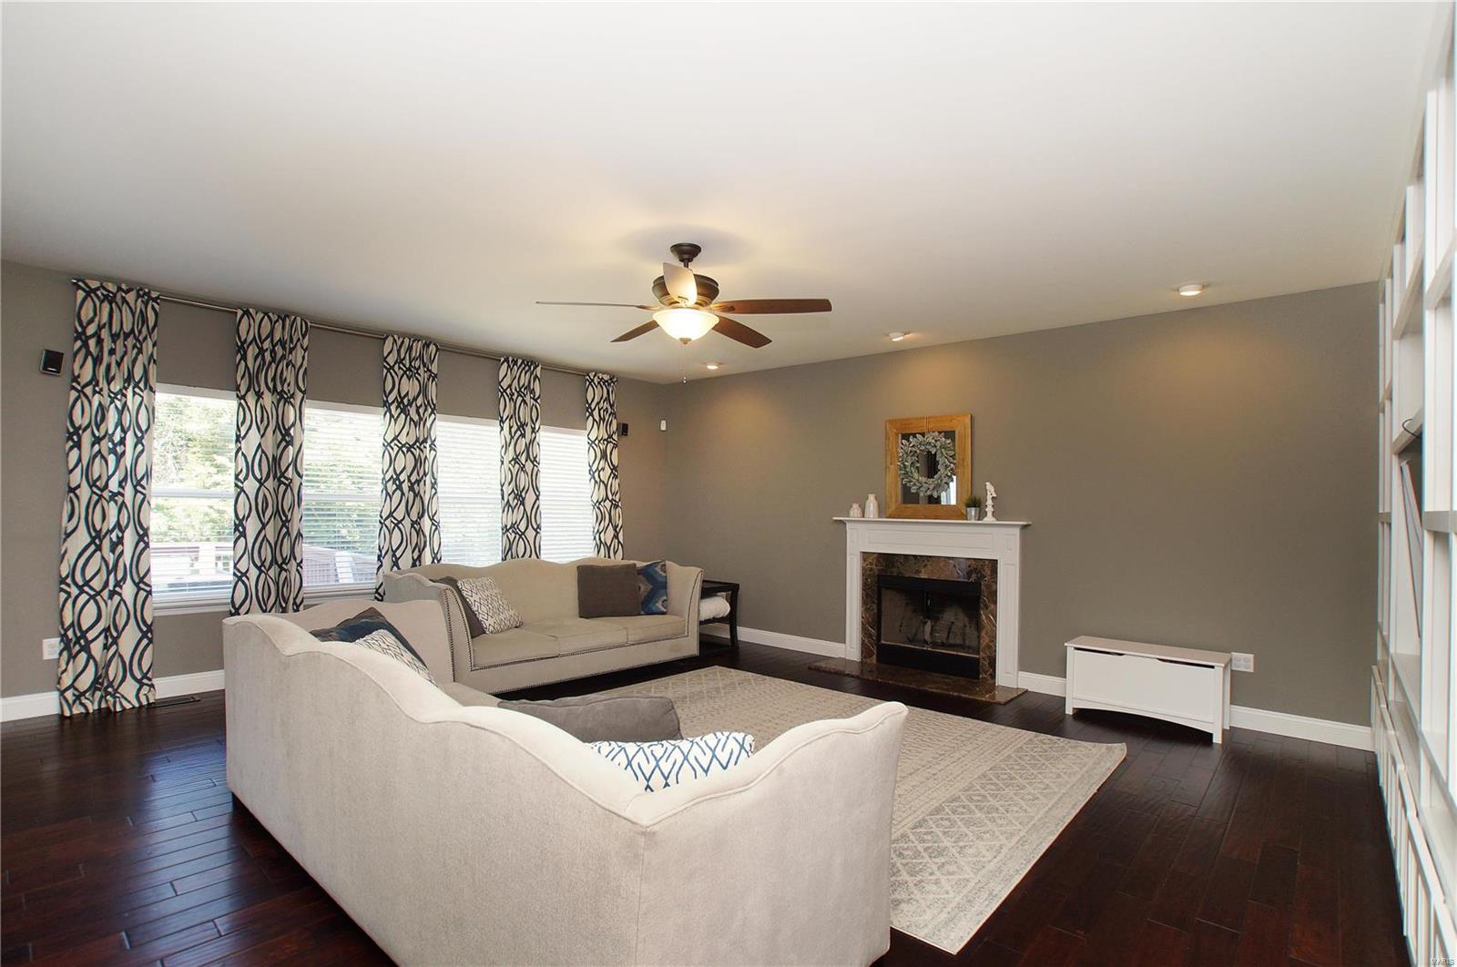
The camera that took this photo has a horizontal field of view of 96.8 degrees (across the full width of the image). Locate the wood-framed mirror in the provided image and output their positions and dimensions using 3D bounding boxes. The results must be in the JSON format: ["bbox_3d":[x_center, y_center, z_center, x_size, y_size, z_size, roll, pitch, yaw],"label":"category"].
[{"bbox_3d":[1.624,-0.120,5.337,0.712,0.841,0.049,0,-2,38],"label":"wood-framed mirror"}]

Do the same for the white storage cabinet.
[{"bbox_3d":[2.698,1.308,4.212,0.870,0.467,0.386,0,-2,38],"label":"white storage cabinet"}]

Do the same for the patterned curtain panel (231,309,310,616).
[{"bbox_3d":[-3.271,0.110,4.604,0.425,2.651,0.129,3,-2,-45],"label":"patterned curtain panel"}]

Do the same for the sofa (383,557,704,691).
[{"bbox_3d":[-1.322,1.054,5.033,2.206,0.880,0.969,3,-2,-45],"label":"sofa"}]

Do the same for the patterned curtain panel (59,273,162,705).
[{"bbox_3d":[-3.849,0.082,4.035,0.425,2.670,0.129,3,-2,-45],"label":"patterned curtain panel"}]

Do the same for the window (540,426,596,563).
[{"bbox_3d":[-1.665,0.212,6.318,0.910,1.543,0.079,3,-2,-45],"label":"window"}]

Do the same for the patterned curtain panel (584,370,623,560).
[{"bbox_3d":[-1.267,0.212,6.577,0.455,2.641,0.129,3,-2,-45],"label":"patterned curtain panel"}]

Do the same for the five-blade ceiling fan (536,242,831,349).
[{"bbox_3d":[-0.216,-0.978,3.277,1.417,0.517,1.348,1,-2,0],"label":"five-blade ceiling fan"}]

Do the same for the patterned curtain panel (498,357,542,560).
[{"bbox_3d":[-1.922,0.181,5.932,0.415,2.641,0.129,3,-2,-45],"label":"patterned curtain panel"}]

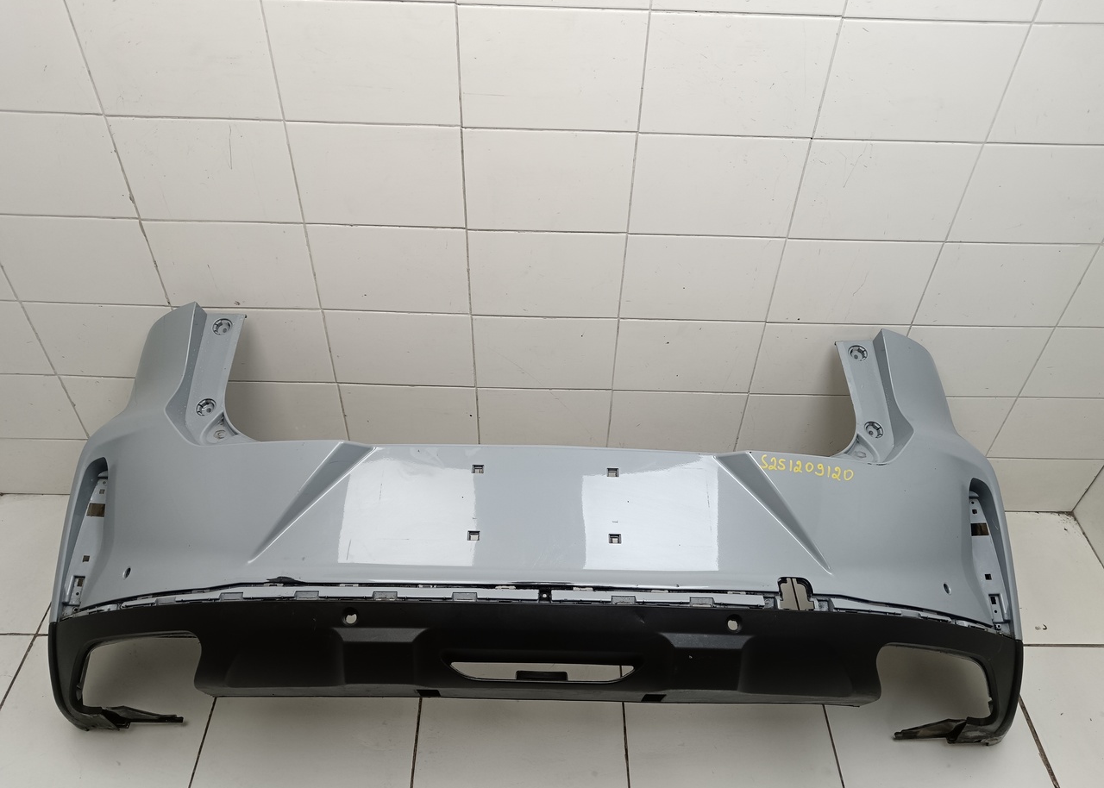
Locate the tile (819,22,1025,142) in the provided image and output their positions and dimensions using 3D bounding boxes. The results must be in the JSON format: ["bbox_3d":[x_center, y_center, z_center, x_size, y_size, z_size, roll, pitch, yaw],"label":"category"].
[{"bbox_3d":[0.604,-0.515,1.422,0.300,0.200,0.009,1,43,-1],"label":"tile"}]

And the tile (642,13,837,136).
[{"bbox_3d":[0.302,-0.523,1.417,0.300,0.200,0.009,1,43,-1],"label":"tile"}]

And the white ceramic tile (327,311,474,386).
[{"bbox_3d":[-0.320,-0.097,1.822,0.300,0.200,0.009,1,43,-1],"label":"white ceramic tile"}]

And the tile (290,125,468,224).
[{"bbox_3d":[-0.308,-0.390,1.544,0.300,0.200,0.009,1,43,-1],"label":"tile"}]

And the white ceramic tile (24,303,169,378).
[{"bbox_3d":[-0.924,-0.111,1.811,0.300,0.200,0.009,1,43,-1],"label":"white ceramic tile"}]

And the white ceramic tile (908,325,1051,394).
[{"bbox_3d":[0.887,-0.068,1.844,0.300,0.200,0.009,1,43,-1],"label":"white ceramic tile"}]

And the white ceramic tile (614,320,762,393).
[{"bbox_3d":[0.284,-0.082,1.832,0.300,0.200,0.009,1,43,-1],"label":"white ceramic tile"}]

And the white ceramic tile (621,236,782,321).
[{"bbox_3d":[0.290,-0.229,1.694,0.300,0.200,0.009,1,43,-1],"label":"white ceramic tile"}]

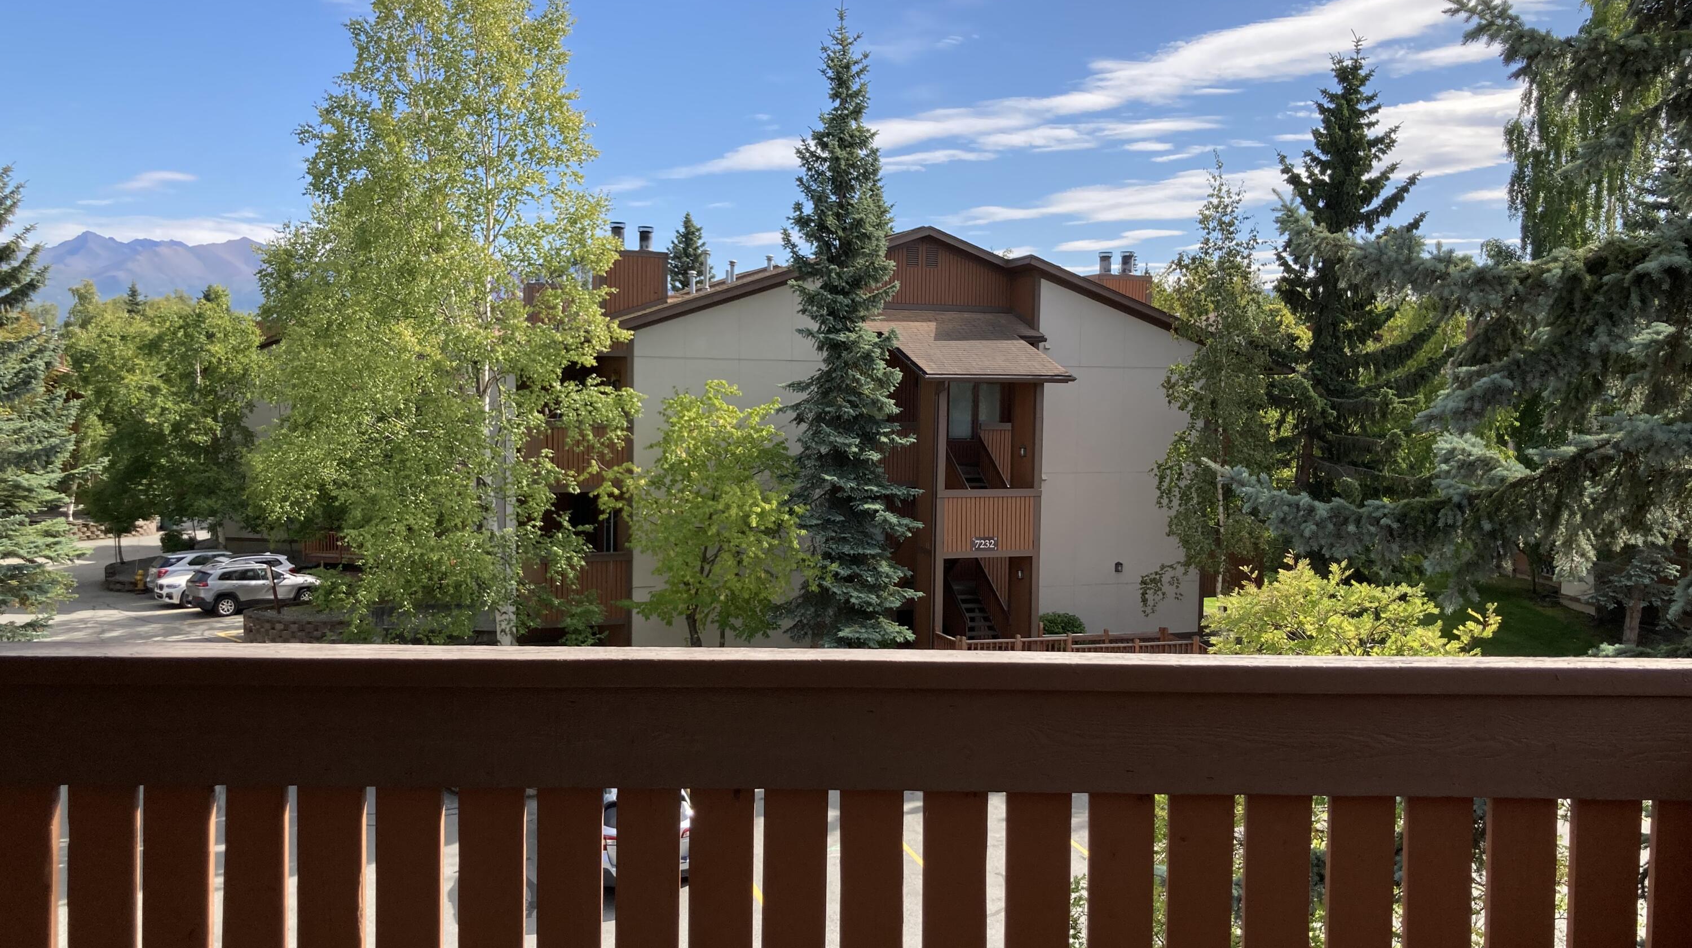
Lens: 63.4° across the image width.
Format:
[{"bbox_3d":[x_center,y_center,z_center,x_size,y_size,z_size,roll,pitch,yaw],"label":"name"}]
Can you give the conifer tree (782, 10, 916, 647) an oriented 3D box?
[{"bbox_3d":[0.042,-2.132,28.727,2.852,14.928,2.852,1,3,0],"label":"conifer tree"}]

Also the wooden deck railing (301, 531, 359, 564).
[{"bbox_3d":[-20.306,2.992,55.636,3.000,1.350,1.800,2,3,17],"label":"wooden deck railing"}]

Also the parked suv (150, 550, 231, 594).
[{"bbox_3d":[-24.433,3.920,53.422,1.840,1.700,4.750,4,4,43],"label":"parked suv"}]

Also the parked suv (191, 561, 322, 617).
[{"bbox_3d":[-21.192,4.038,49.386,1.860,1.680,4.620,4,4,43],"label":"parked suv"}]

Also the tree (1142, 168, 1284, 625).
[{"bbox_3d":[8.745,-1.421,32.764,3.318,12.116,3.318,2,3,15],"label":"tree"}]

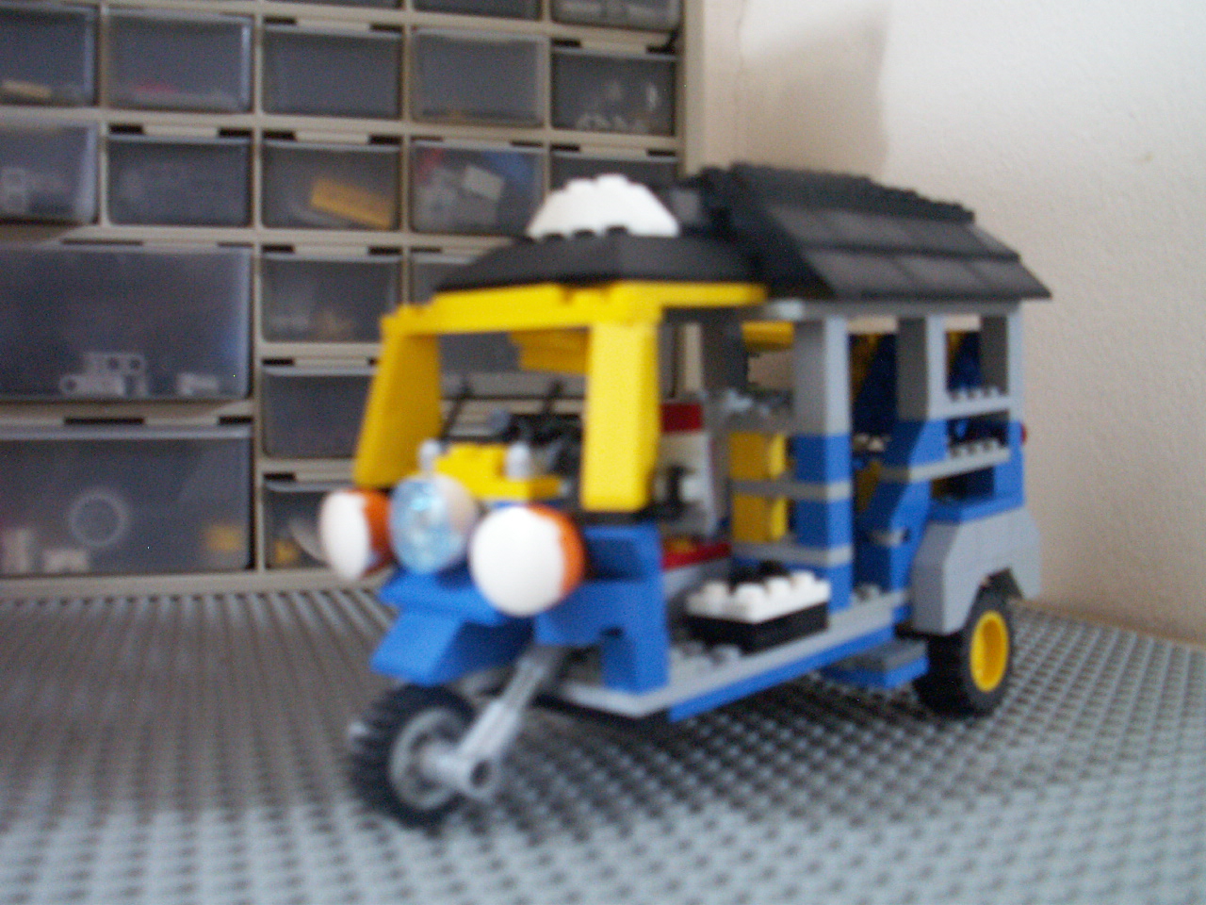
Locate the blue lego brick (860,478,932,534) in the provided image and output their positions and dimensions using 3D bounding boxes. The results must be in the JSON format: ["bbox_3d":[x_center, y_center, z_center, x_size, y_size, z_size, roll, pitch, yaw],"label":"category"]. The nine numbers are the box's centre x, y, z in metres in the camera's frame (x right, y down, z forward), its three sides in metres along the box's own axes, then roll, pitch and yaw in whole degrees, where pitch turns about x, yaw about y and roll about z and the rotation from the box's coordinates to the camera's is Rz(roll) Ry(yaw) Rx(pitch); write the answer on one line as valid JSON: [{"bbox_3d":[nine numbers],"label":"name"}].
[{"bbox_3d":[0.063,0.011,0.263,0.008,0.010,0.016,4,8,43],"label":"blue lego brick"}]

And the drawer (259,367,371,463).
[{"bbox_3d":[-0.123,-0.018,0.524,0.054,0.036,0.130,-1,3,-18],"label":"drawer"}]

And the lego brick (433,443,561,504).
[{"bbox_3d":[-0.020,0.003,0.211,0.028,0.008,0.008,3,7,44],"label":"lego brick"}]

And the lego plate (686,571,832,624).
[{"bbox_3d":[0.030,0.026,0.233,0.016,0.005,0.024,3,7,44],"label":"lego plate"}]

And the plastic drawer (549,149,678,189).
[{"bbox_3d":[-0.014,-0.103,0.537,0.051,0.035,0.130,0,3,-17],"label":"plastic drawer"}]

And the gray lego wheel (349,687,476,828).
[{"bbox_3d":[-0.033,0.052,0.212,0.008,0.024,0.024,4,8,43],"label":"gray lego wheel"}]

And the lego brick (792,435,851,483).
[{"bbox_3d":[0.044,0.001,0.244,0.008,0.010,0.008,4,8,45],"label":"lego brick"}]

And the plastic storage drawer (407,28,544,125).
[{"bbox_3d":[-0.068,-0.147,0.530,0.054,0.036,0.130,-1,3,-18],"label":"plastic storage drawer"}]

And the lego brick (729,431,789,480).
[{"bbox_3d":[0.032,0.000,0.250,0.008,0.010,0.008,3,7,44],"label":"lego brick"}]

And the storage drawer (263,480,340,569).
[{"bbox_3d":[-0.121,0.028,0.549,0.053,0.036,0.135,0,0,-13],"label":"storage drawer"}]

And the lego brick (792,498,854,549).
[{"bbox_3d":[0.044,0.014,0.243,0.008,0.010,0.008,4,8,43],"label":"lego brick"}]

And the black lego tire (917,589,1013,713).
[{"bbox_3d":[0.081,0.044,0.275,0.013,0.030,0.030,3,7,44],"label":"black lego tire"}]

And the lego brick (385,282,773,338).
[{"bbox_3d":[-0.008,-0.025,0.218,0.064,0.007,0.032,4,8,45],"label":"lego brick"}]

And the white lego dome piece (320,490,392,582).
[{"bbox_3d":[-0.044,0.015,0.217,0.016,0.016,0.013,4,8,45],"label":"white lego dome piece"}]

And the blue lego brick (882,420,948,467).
[{"bbox_3d":[0.068,-0.002,0.268,0.008,0.010,0.016,4,8,43],"label":"blue lego brick"}]

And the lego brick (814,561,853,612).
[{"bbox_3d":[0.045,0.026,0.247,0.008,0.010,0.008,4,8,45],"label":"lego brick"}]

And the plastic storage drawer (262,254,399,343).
[{"bbox_3d":[-0.123,-0.061,0.548,0.053,0.036,0.135,0,0,-13],"label":"plastic storage drawer"}]

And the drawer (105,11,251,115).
[{"bbox_3d":[-0.177,-0.150,0.532,0.053,0.038,0.135,0,0,-13],"label":"drawer"}]

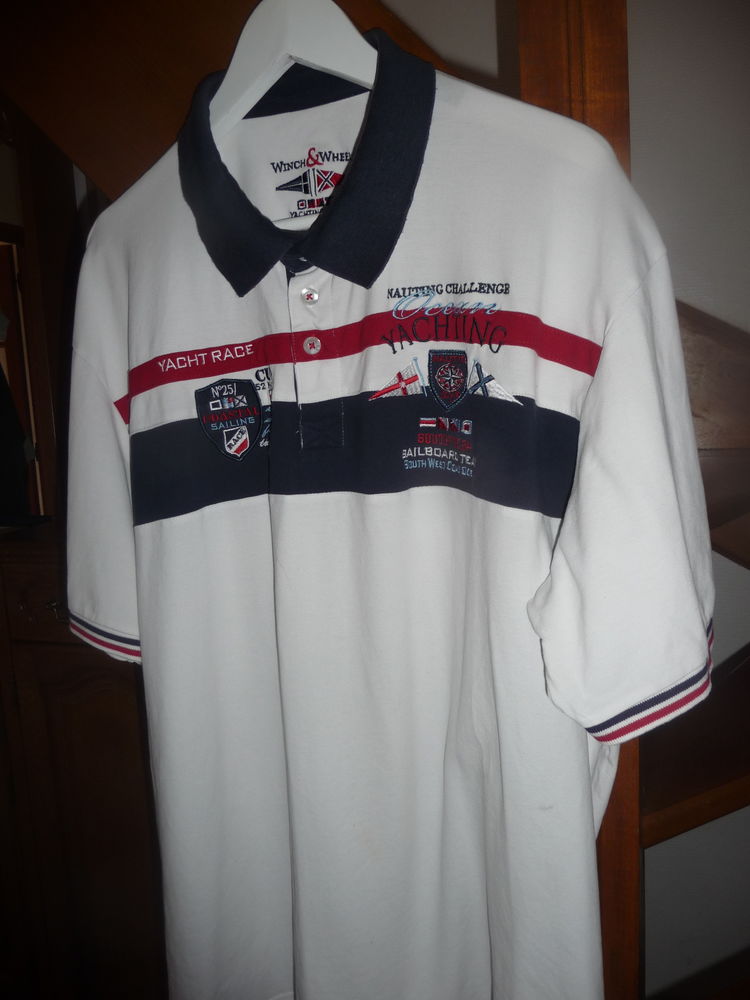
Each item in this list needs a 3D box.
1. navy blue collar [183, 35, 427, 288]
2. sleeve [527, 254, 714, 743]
[{"bbox_3d":[-0.055,-0.263,0.645,0.220,0.190,0.125,1,5,25],"label":"navy blue collar"},{"bbox_3d":[0.176,0.000,0.565,0.130,0.310,0.165,0,5,23],"label":"sleeve"}]

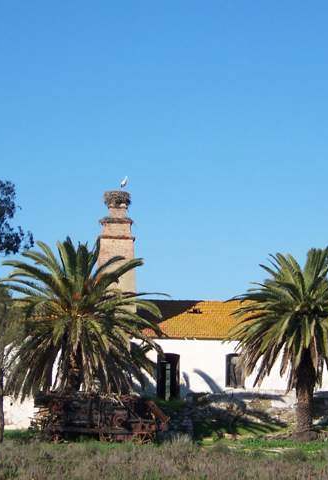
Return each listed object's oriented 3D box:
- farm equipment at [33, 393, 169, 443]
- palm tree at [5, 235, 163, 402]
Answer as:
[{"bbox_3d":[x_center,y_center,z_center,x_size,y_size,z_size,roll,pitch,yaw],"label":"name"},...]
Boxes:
[{"bbox_3d":[-2.773,7.597,79.598,5.763,2.229,2.300,1,-5,-8],"label":"farm equipment"},{"bbox_3d":[-3.637,4.373,82.893,7.173,8.915,7.173,0,-5,0],"label":"palm tree"}]

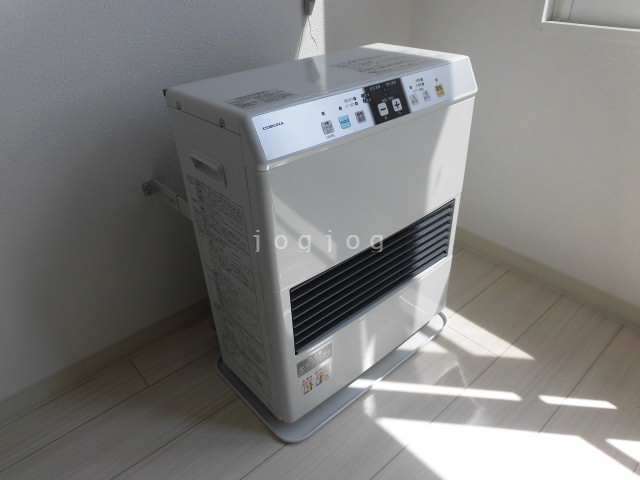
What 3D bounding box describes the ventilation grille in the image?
[{"bbox_3d":[0.106,0.049,0.789,0.405,0.136,0.030,-27,40,-33],"label":"ventilation grille"}]

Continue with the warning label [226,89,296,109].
[{"bbox_3d":[-0.079,-0.192,0.601,0.086,0.002,0.043,-26,39,-32],"label":"warning label"}]

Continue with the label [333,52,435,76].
[{"bbox_3d":[0.110,-0.306,0.769,0.149,0.002,0.101,-26,39,-32],"label":"label"}]

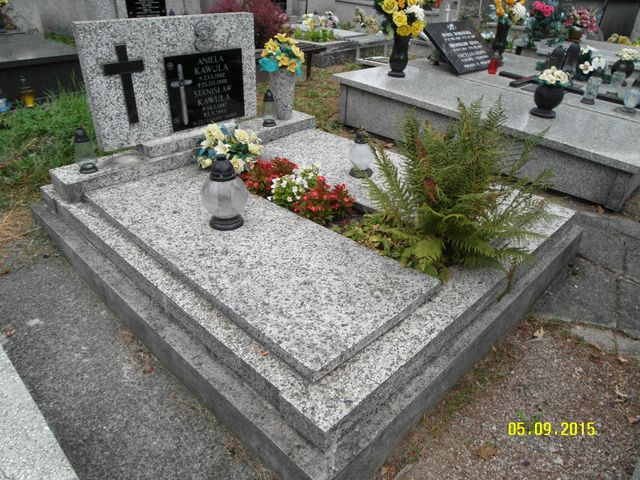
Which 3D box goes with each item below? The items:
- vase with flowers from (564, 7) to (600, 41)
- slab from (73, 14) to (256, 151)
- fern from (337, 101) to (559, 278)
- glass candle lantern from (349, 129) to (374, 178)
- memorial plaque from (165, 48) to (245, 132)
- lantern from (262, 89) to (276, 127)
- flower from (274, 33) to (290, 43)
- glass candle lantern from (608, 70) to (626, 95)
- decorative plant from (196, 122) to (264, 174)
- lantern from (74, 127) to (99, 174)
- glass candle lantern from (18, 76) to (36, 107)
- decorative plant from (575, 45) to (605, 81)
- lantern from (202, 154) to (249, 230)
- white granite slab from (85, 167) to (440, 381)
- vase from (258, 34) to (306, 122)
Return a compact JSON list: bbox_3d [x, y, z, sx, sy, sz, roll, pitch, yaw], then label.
[{"bbox_3d":[3.866,-3.236,6.622,0.460,0.460,0.480,27,39,37],"label":"vase with flowers"},{"bbox_3d":[-0.819,-0.953,2.616,0.065,0.636,1.055,27,39,37],"label":"slab"},{"bbox_3d":[0.485,-0.233,1.826,0.740,0.550,0.740,0,30,0],"label":"fern"},{"bbox_3d":[0.235,-0.479,2.443,0.142,0.250,0.142,0,30,0],"label":"glass candle lantern"},{"bbox_3d":[-0.674,-0.909,2.693,0.025,0.413,0.523,27,39,37],"label":"memorial plaque"},{"bbox_3d":[-0.337,-0.875,2.924,0.092,0.224,0.092,1,30,0],"label":"lantern"},{"bbox_3d":[-0.256,-1.375,3.011,0.110,0.065,0.115,27,39,37],"label":"flower"},{"bbox_3d":[2.670,-1.415,3.991,0.110,0.180,0.110,27,39,37],"label":"glass candle lantern"},{"bbox_3d":[-0.483,-0.491,2.382,0.280,0.220,0.340,27,39,37],"label":"decorative plant"},{"bbox_3d":[-1.221,-0.463,2.295,0.100,0.225,0.100,27,39,37],"label":"lantern"},{"bbox_3d":[-2.486,-1.249,3.758,0.130,0.250,0.130,1,30,0],"label":"glass candle lantern"},{"bbox_3d":[2.638,-1.737,4.343,0.290,0.280,0.260,27,39,37],"label":"decorative plant"},{"bbox_3d":[-0.390,-0.201,1.812,0.190,0.296,0.190,1,30,0],"label":"lantern"},{"bbox_3d":[-0.349,-0.025,1.846,1.561,0.045,0.620,27,39,37],"label":"white granite slab"},{"bbox_3d":[-0.269,-1.137,3.135,0.310,0.565,0.320,27,39,37],"label":"vase"}]

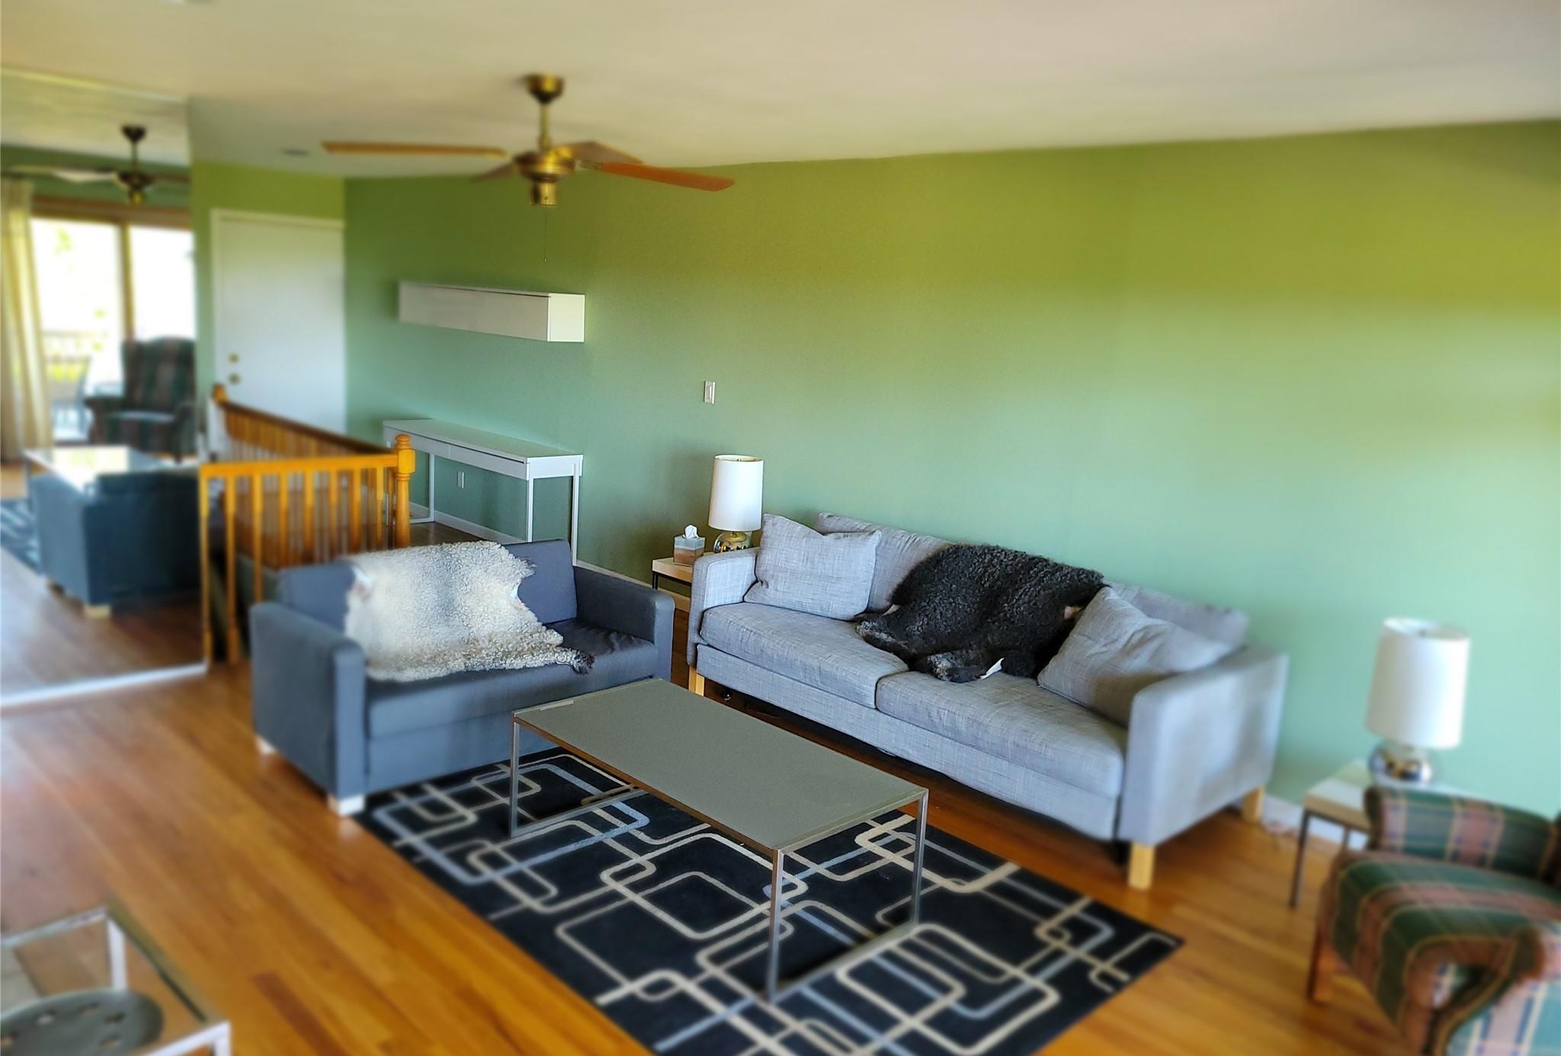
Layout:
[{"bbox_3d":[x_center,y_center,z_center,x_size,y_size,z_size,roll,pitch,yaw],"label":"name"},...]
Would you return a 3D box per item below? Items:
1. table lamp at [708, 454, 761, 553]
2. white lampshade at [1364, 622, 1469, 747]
[{"bbox_3d":[-0.227,-0.098,5.916,0.265,0.500,0.265,3,11,-1],"label":"table lamp"},{"bbox_3d":[1.967,0.478,3.614,0.262,0.345,0.262,14,15,43],"label":"white lampshade"}]

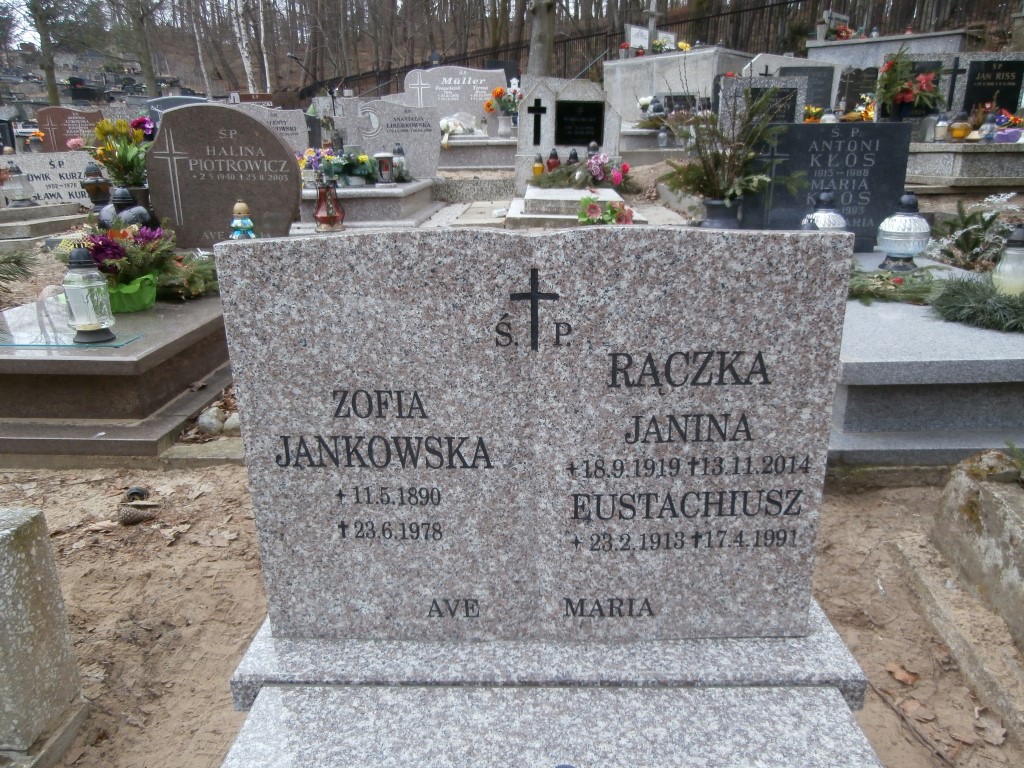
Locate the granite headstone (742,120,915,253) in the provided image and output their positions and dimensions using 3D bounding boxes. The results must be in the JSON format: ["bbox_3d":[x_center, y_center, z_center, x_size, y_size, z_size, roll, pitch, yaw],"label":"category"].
[{"bbox_3d":[1.383,-0.872,3.163,0.690,0.550,0.090,0,16,1],"label":"granite headstone"}]

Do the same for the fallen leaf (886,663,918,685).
[{"bbox_3d":[0.626,0.460,1.142,0.036,0.017,0.053,-17,23,-39],"label":"fallen leaf"}]

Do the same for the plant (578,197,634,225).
[{"bbox_3d":[0.552,-1.011,4.150,0.320,0.180,0.220,-1,18,2],"label":"plant"}]

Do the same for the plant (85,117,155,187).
[{"bbox_3d":[-2.122,-1.239,3.800,0.380,0.390,0.310,-1,18,0],"label":"plant"}]

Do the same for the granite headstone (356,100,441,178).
[{"bbox_3d":[-0.927,-1.972,5.750,0.690,0.640,0.110,0,18,4],"label":"granite headstone"}]

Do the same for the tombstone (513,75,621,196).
[{"bbox_3d":[0.457,-2.047,5.850,0.850,0.960,0.220,-1,18,2],"label":"tombstone"}]

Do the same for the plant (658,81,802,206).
[{"bbox_3d":[0.883,-1.010,3.019,0.540,0.450,0.420,0,18,1],"label":"plant"}]

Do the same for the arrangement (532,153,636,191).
[{"bbox_3d":[0.459,-1.376,4.602,0.660,0.240,0.320,0,18,2],"label":"arrangement"}]

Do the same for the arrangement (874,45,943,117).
[{"bbox_3d":[3.267,-2.484,5.850,0.490,0.620,0.380,1,18,6],"label":"arrangement"}]

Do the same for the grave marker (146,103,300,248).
[{"bbox_3d":[-1.241,-0.906,3.118,0.645,0.605,0.080,0,15,3],"label":"grave marker"}]

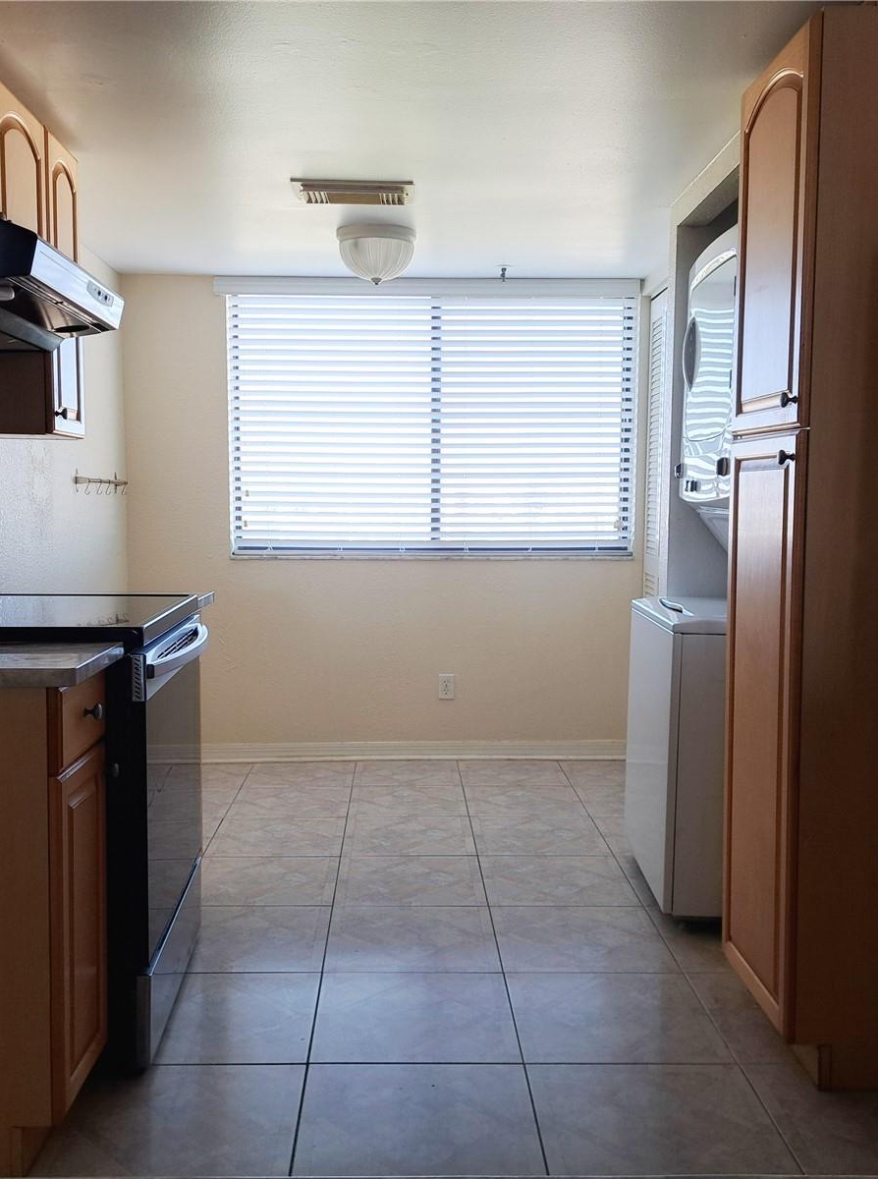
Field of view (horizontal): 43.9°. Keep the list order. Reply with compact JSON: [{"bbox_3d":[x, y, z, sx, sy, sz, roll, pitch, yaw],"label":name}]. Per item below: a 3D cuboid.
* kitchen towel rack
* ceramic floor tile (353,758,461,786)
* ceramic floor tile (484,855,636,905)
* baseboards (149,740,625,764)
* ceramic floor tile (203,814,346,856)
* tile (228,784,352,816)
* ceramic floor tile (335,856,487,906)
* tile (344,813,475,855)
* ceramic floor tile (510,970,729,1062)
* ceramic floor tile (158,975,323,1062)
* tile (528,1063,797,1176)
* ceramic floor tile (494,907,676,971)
[{"bbox_3d":[-1.318,-0.414,4.245,0.060,0.096,0.740,0,5,-2],"label":"kitchen towel rack"},{"bbox_3d":[-0.137,0.803,4.752,0.453,0.010,0.450,0,5,-2],"label":"ceramic floor tile"},{"bbox_3d":[0.367,0.920,3.438,0.455,0.010,0.455,0,4,-2],"label":"ceramic floor tile"},{"bbox_3d":[-0.253,0.739,4.930,2.244,0.087,0.015,0,5,-2],"label":"baseboards"},{"bbox_3d":[-0.562,0.879,3.861,0.455,0.010,0.455,0,4,-2],"label":"ceramic floor tile"},{"bbox_3d":[-0.583,0.846,4.333,0.457,0.010,0.457,1,5,-2],"label":"tile"},{"bbox_3d":[-0.088,0.915,3.410,0.453,0.010,0.450,0,5,-2],"label":"ceramic floor tile"},{"bbox_3d":[-0.106,0.887,3.898,0.457,0.010,0.457,1,5,-2],"label":"tile"},{"bbox_3d":[0.404,1.002,2.558,0.457,0.010,0.457,1,5,-2],"label":"ceramic floor tile"},{"bbox_3d":[-0.513,0.983,2.494,0.455,0.010,0.455,0,4,-2],"label":"ceramic floor tile"},{"bbox_3d":[0.416,1.028,2.084,0.453,0.010,0.450,0,5,-2],"label":"tile"},{"bbox_3d":[0.384,0.953,2.979,0.453,0.010,0.450,0,5,-2],"label":"ceramic floor tile"}]

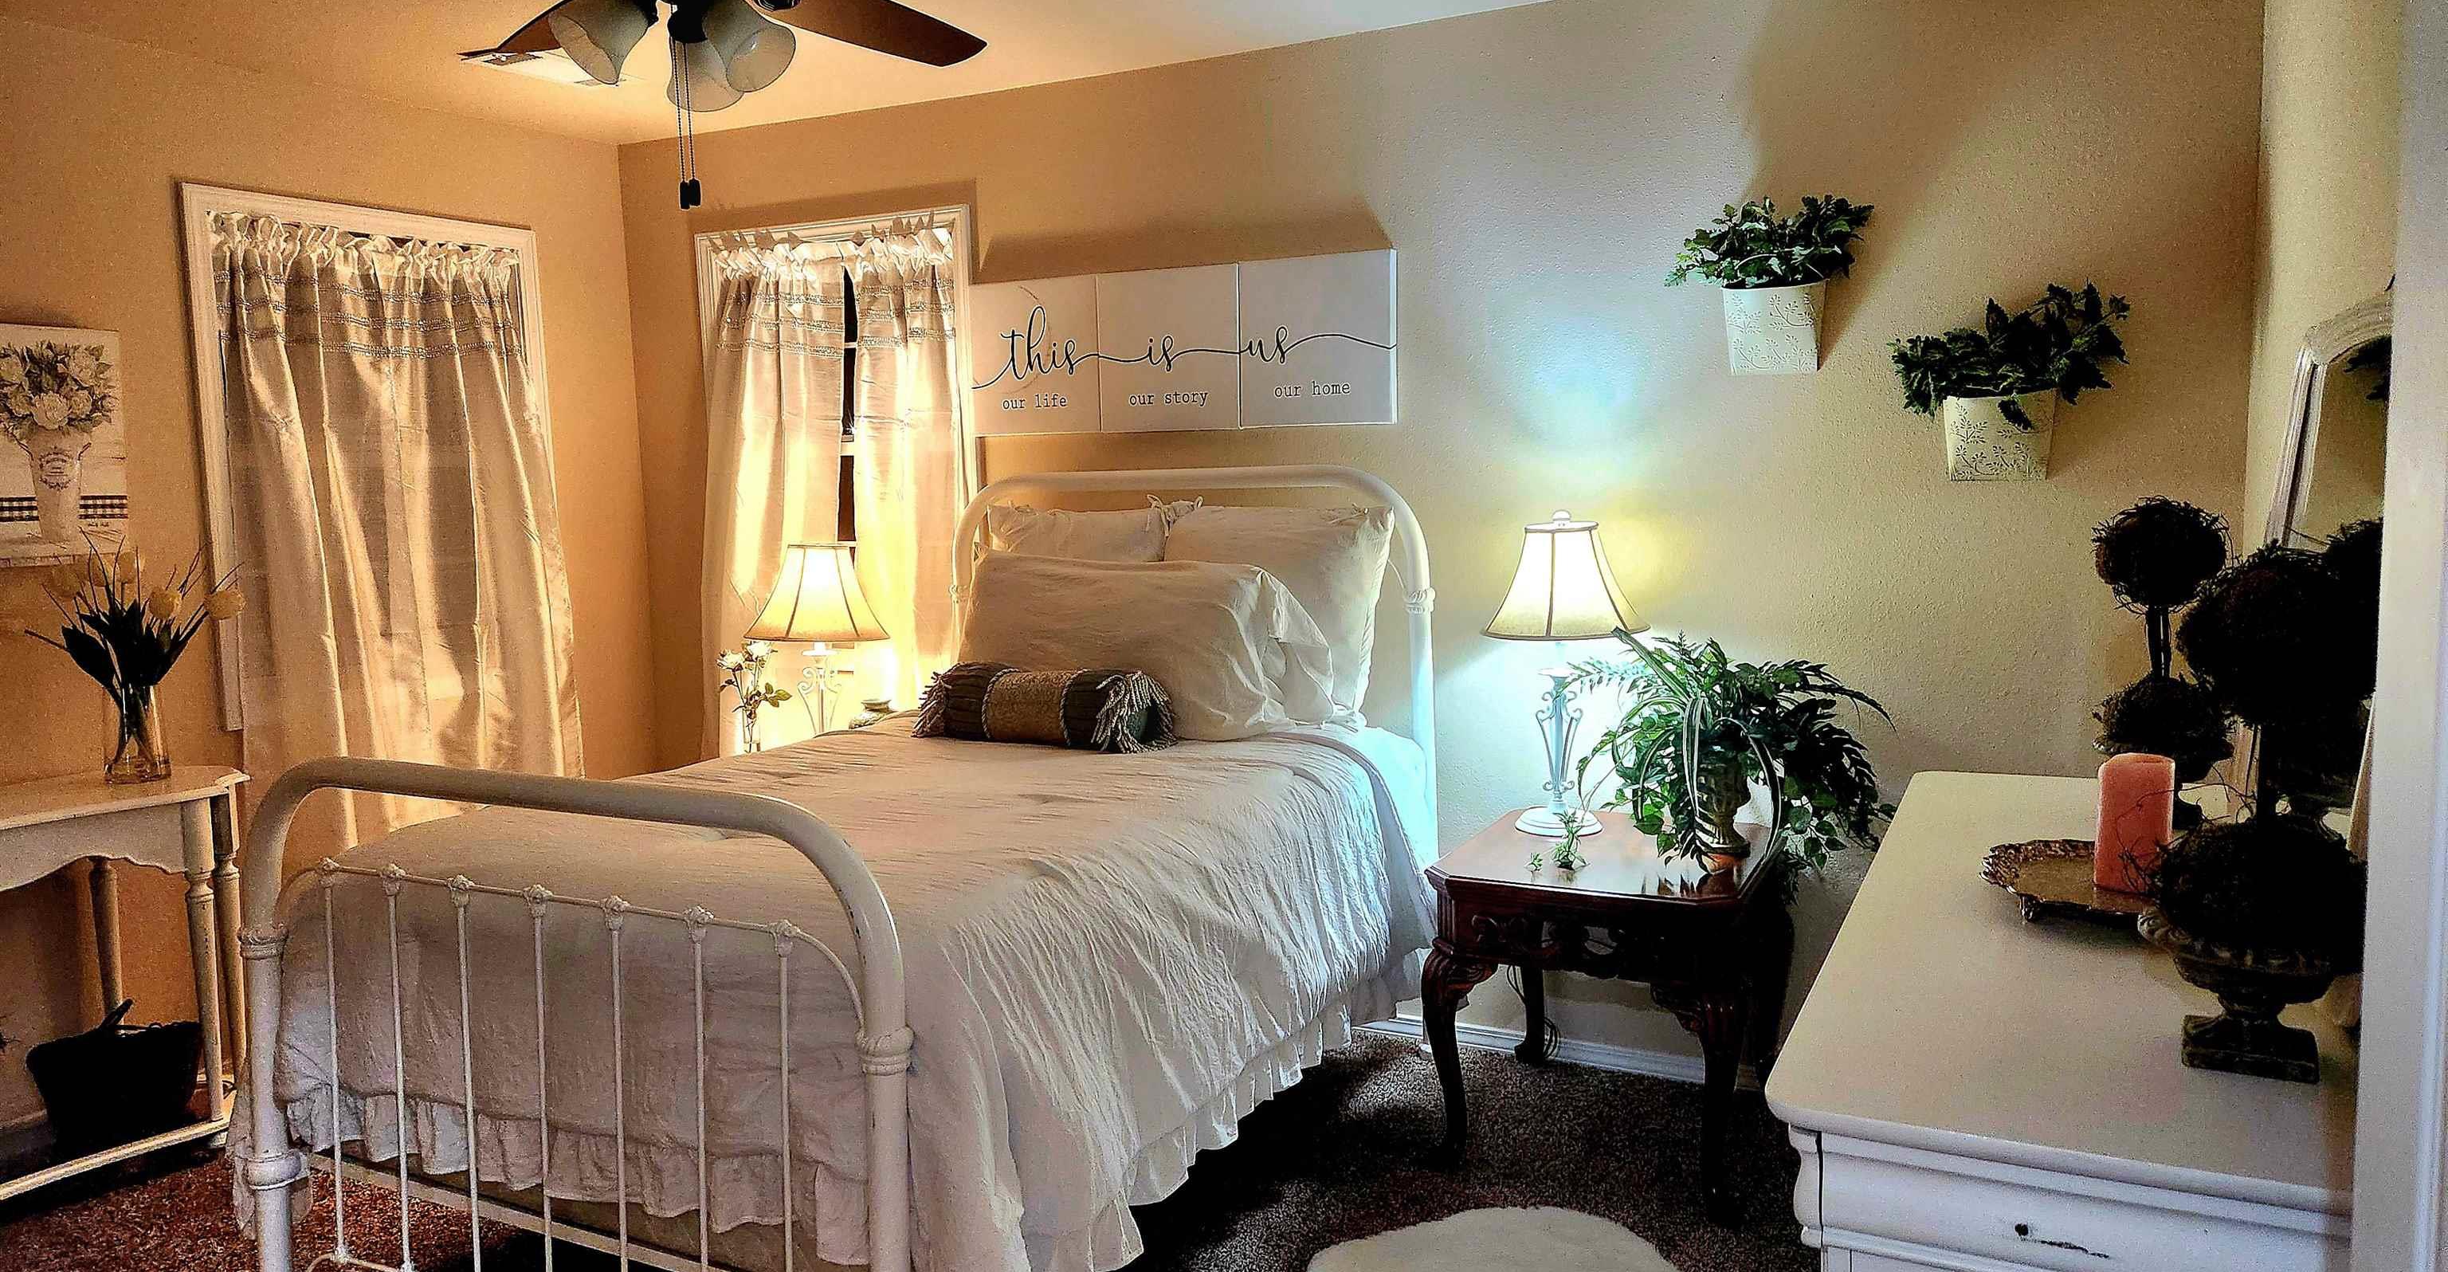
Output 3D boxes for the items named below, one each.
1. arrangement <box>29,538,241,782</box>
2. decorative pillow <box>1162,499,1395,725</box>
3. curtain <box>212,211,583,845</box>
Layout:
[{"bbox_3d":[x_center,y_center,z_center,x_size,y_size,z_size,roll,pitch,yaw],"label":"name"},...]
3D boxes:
[{"bbox_3d":[-2.372,0.057,3.514,0.340,0.520,0.370,2,6,27],"label":"arrangement"},{"bbox_3d":[0.125,-0.050,3.817,0.590,0.500,0.190,2,-7,28],"label":"decorative pillow"},{"bbox_3d":[-2.130,-0.032,4.307,0.130,2.050,0.970,2,6,27],"label":"curtain"}]

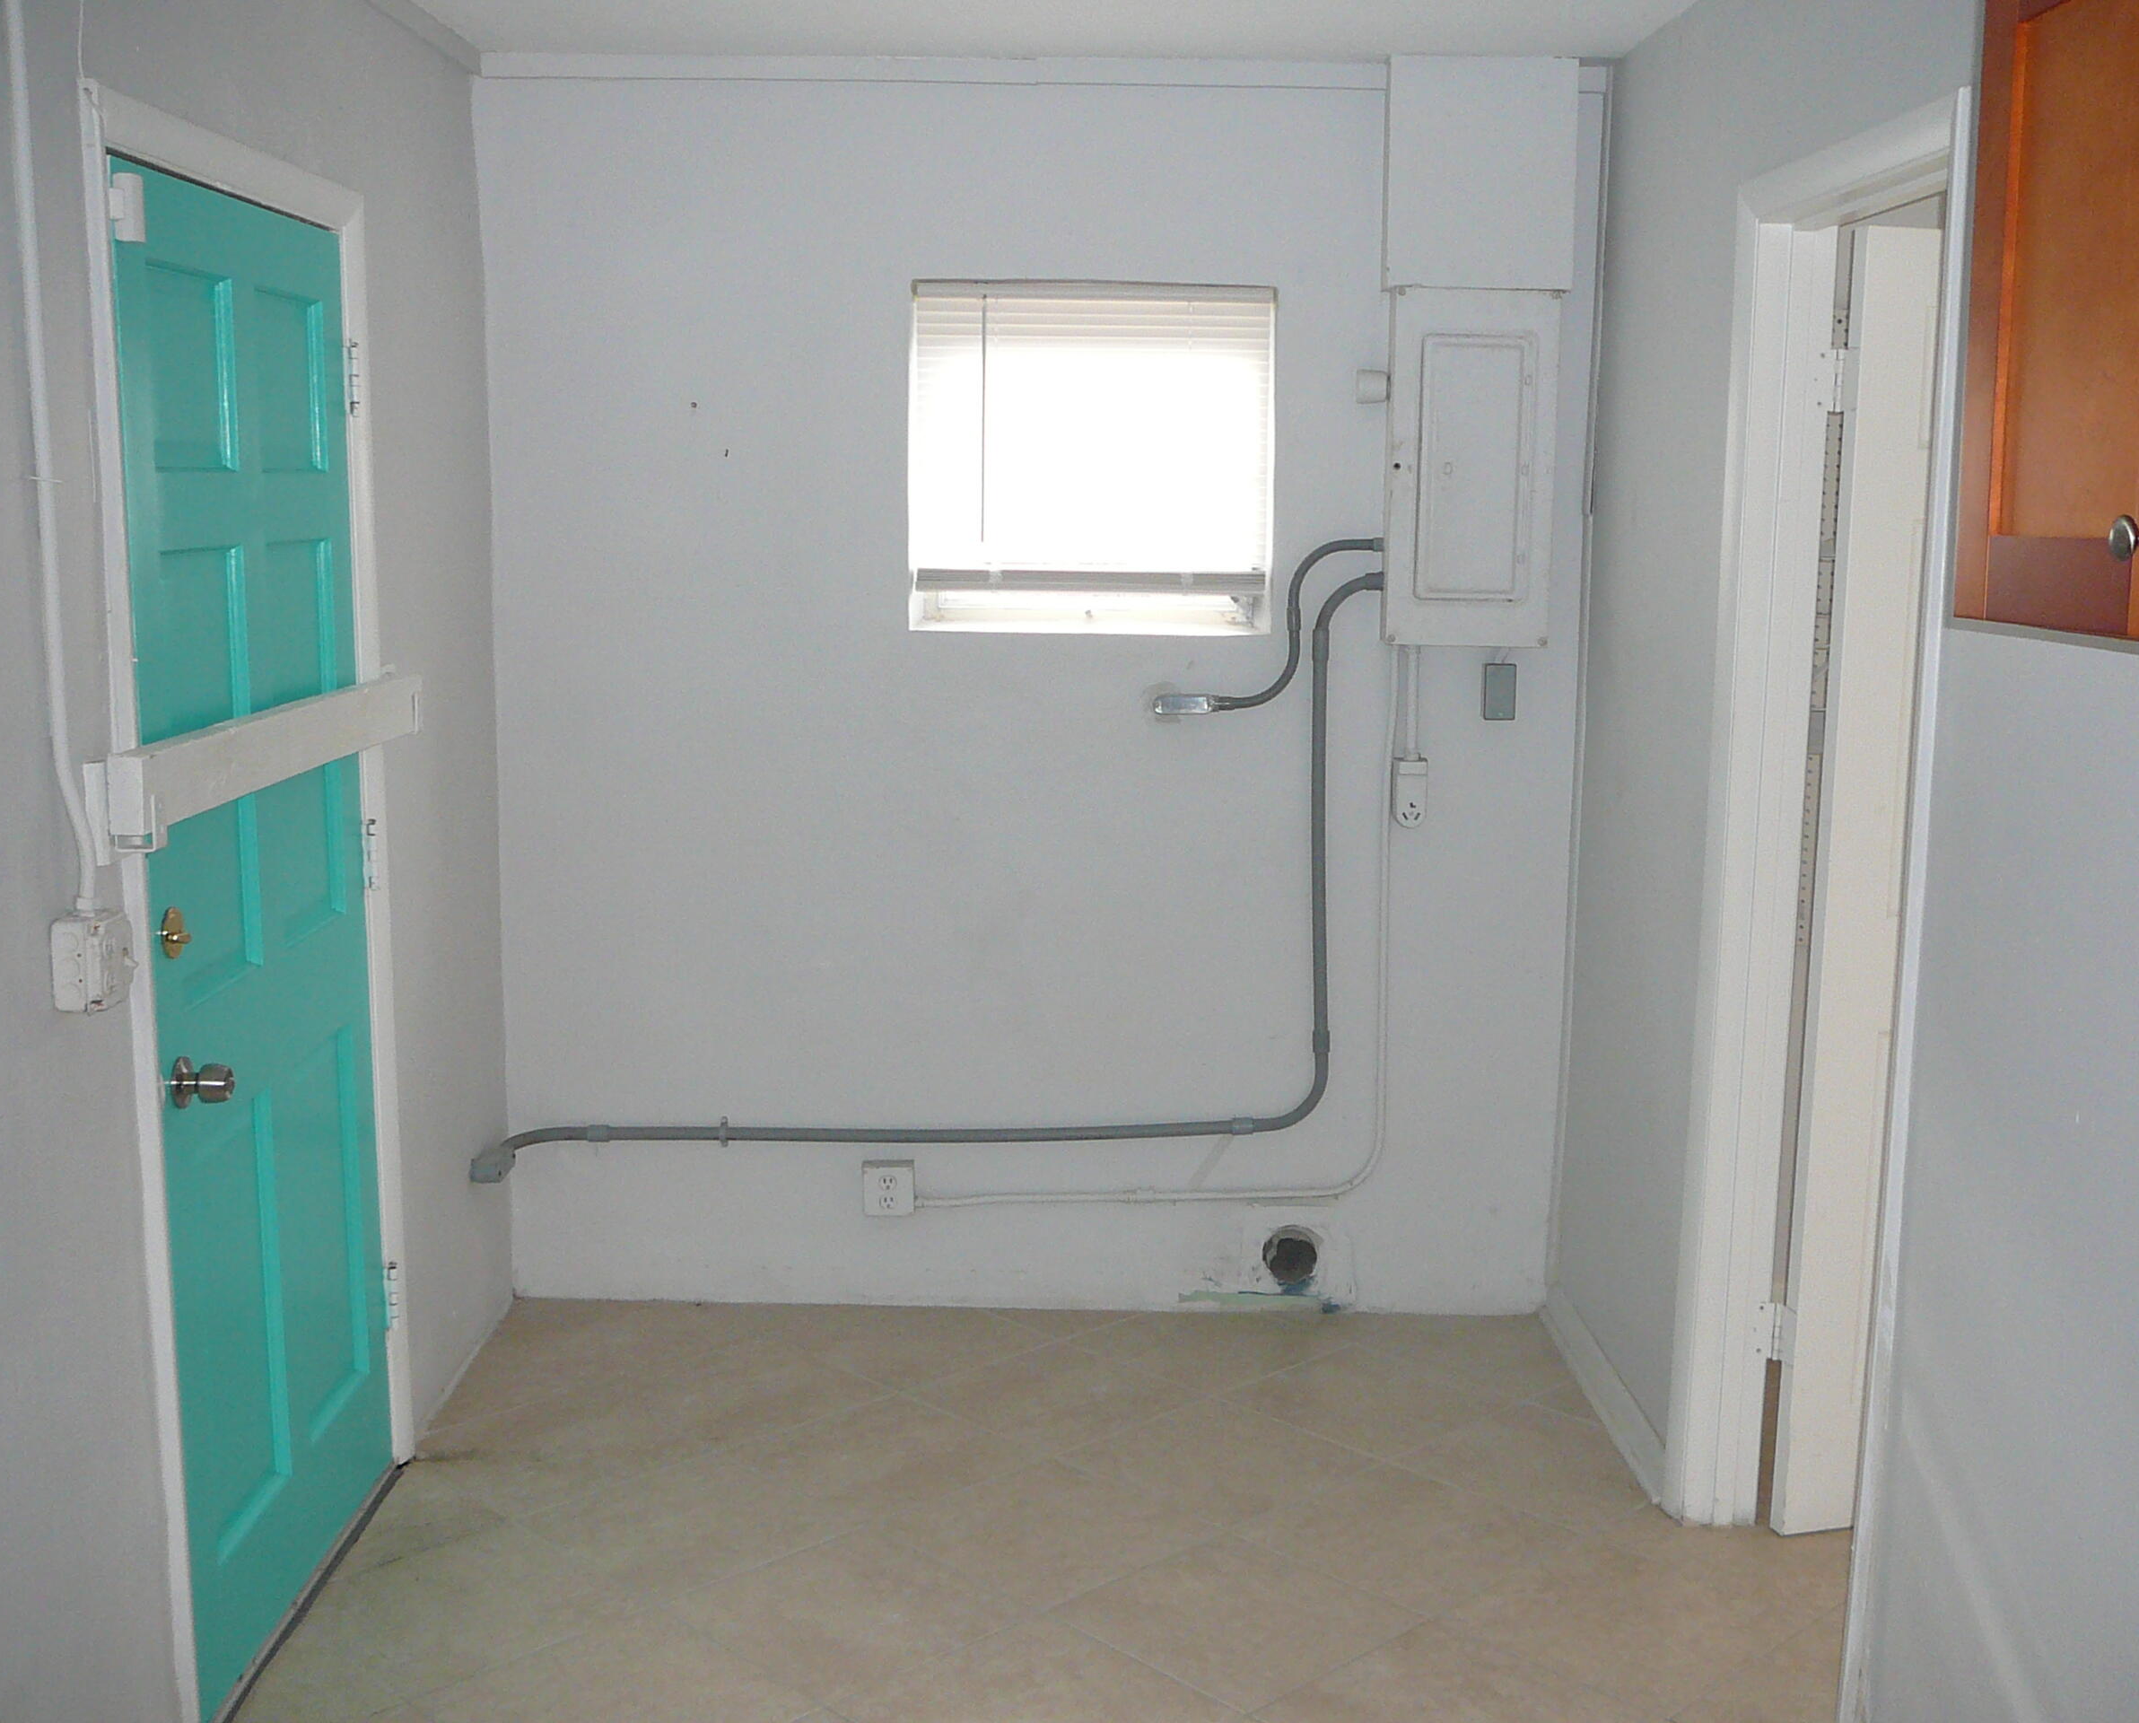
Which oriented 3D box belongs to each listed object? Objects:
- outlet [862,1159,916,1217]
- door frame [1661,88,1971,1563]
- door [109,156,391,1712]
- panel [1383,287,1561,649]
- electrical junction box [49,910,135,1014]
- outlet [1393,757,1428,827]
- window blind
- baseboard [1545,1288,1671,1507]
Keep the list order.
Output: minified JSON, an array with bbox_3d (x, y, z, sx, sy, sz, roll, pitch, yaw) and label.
[{"bbox_3d":[-0.360,0.656,4.661,0.102,0.104,0.045,1,10,1],"label":"outlet"},{"bbox_3d":[1.063,0.095,3.237,0.130,2.115,0.867,0,10,-1],"label":"door frame"},{"bbox_3d":[-1.156,0.101,3.309,0.044,2.021,0.910,1,10,0],"label":"door"},{"bbox_3d":[0.754,-0.737,4.379,0.304,0.655,0.100,1,10,1],"label":"panel"},{"bbox_3d":[-1.107,0.109,2.648,0.058,0.103,0.098,0,10,0],"label":"electrical junction box"},{"bbox_3d":[0.663,-0.134,4.503,0.061,0.130,0.060,1,10,1],"label":"outlet"},{"bbox_3d":[0.043,-0.803,4.451,0.685,0.585,0.045,1,10,1],"label":"window blind"},{"bbox_3d":[0.973,0.947,4.274,0.014,0.086,0.877,0,10,-1],"label":"baseboard"}]

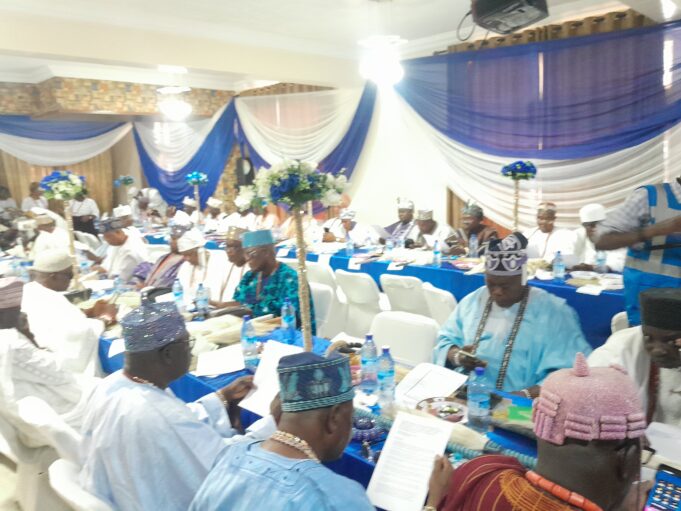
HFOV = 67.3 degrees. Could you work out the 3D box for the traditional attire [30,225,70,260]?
[{"bbox_3d":[-3.695,-0.045,6.508,0.480,0.600,0.550,-9,10,-36],"label":"traditional attire"}]

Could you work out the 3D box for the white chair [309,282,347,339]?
[{"bbox_3d":[-0.348,0.674,3.600,0.450,0.890,0.530,5,11,45],"label":"white chair"}]

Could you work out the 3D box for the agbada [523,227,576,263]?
[{"bbox_3d":[2.037,0.011,5.020,0.600,0.620,0.420,6,12,39],"label":"agbada"}]

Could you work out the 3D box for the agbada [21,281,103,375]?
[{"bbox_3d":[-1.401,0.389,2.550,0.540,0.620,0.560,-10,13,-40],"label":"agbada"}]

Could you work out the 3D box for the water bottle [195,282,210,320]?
[{"bbox_3d":[-0.877,0.283,3.217,0.073,0.245,0.073,6,12,39],"label":"water bottle"}]

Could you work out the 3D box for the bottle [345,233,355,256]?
[{"bbox_3d":[0.097,-0.115,5.386,0.073,0.245,0.073,6,12,39],"label":"bottle"}]

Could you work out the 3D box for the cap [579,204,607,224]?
[{"bbox_3d":[2.196,-0.361,4.450,0.230,0.150,0.200,-20,18,-31],"label":"cap"}]

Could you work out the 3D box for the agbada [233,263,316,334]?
[{"bbox_3d":[-0.424,0.333,3.461,0.460,0.610,0.570,-10,11,-40],"label":"agbada"}]

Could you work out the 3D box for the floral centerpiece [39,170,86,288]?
[{"bbox_3d":[-2.383,-0.212,4.515,0.430,1.050,0.430,-7,9,-27],"label":"floral centerpiece"}]

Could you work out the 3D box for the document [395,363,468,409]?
[{"bbox_3d":[0.360,0.510,2.048,0.220,0.025,0.300,4,10,39],"label":"document"}]

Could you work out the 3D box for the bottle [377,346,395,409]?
[{"bbox_3d":[0.173,0.456,1.914,0.067,0.232,0.067,-1,10,0],"label":"bottle"}]

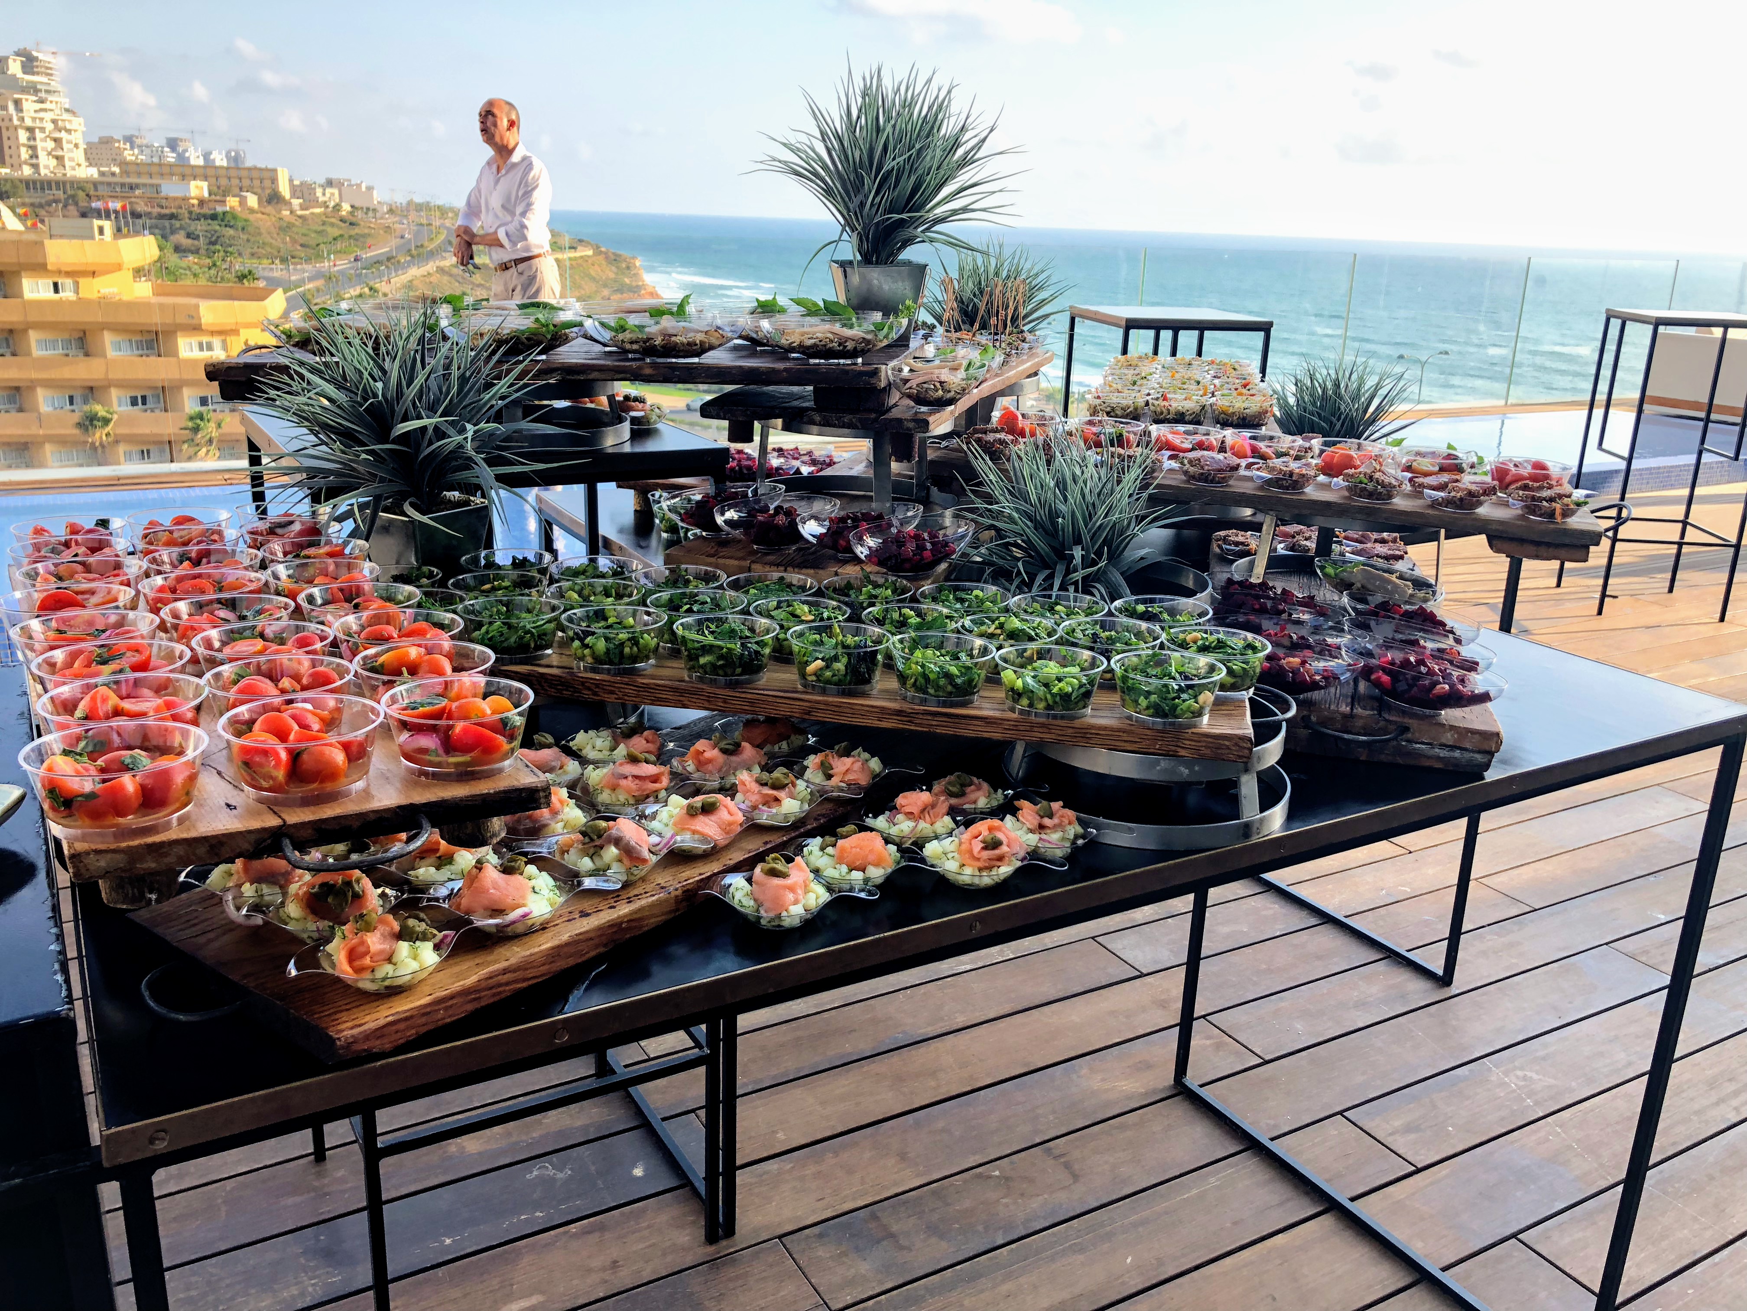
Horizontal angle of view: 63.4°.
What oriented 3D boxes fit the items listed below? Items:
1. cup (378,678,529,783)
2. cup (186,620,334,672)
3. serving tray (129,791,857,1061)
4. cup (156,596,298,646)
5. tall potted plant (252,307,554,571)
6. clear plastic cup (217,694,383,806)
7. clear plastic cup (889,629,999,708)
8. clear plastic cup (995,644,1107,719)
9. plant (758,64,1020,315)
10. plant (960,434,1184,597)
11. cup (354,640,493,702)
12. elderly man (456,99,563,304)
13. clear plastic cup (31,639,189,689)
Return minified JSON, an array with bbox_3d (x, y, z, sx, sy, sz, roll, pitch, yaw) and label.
[{"bbox_3d":[-0.256,0.046,0.875,0.090,0.040,0.090,2,17,-1],"label":"cup"},{"bbox_3d":[-0.420,0.007,0.979,0.090,0.040,0.090,2,17,-1],"label":"cup"},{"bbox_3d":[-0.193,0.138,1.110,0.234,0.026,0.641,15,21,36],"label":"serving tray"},{"bbox_3d":[-0.476,-0.015,1.048,0.090,0.040,0.090,2,17,-1],"label":"cup"},{"bbox_3d":[-0.474,-0.209,1.420,0.320,0.287,0.320,2,17,0],"label":"tall potted plant"},{"bbox_3d":[-0.346,0.058,0.862,0.094,0.042,0.094,2,17,-1],"label":"clear plastic cup"},{"bbox_3d":[0.057,0.013,1.187,0.090,0.040,0.090,2,17,0],"label":"clear plastic cup"},{"bbox_3d":[0.144,0.023,1.153,0.090,0.040,0.090,2,17,0],"label":"clear plastic cup"},{"bbox_3d":[0.017,-0.456,1.432,0.280,0.272,0.280,2,17,0],"label":"plant"},{"bbox_3d":[0.225,-0.122,1.558,0.260,0.248,0.260,2,17,0],"label":"plant"},{"bbox_3d":[-0.310,0.024,0.983,0.094,0.042,0.094,2,17,-1],"label":"cup"},{"bbox_3d":[-1.683,-1.653,6.555,0.480,1.730,0.360,13,20,32],"label":"elderly man"},{"bbox_3d":[-0.489,0.022,0.915,0.090,0.040,0.090,2,17,-1],"label":"clear plastic cup"}]

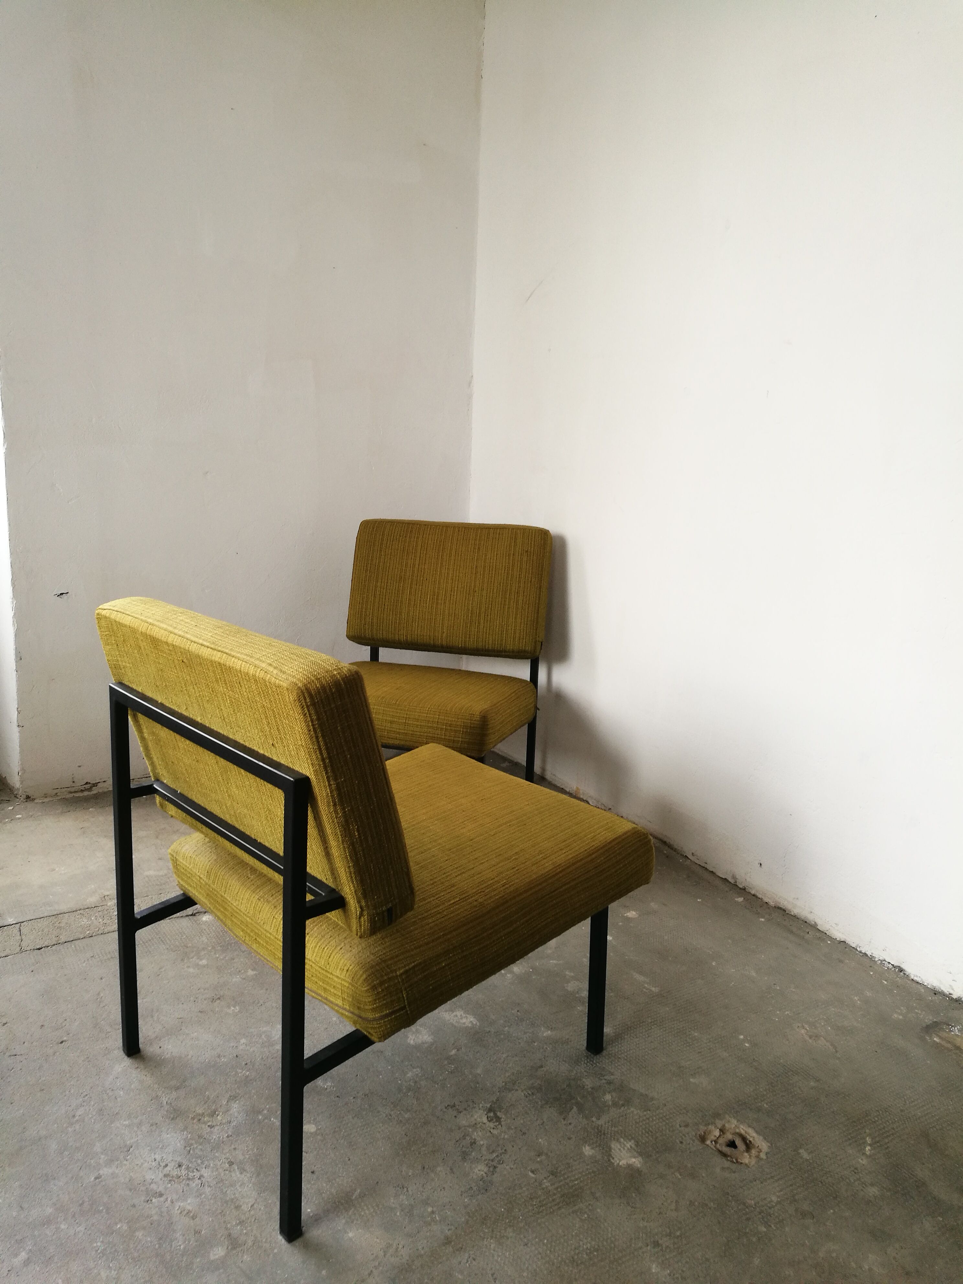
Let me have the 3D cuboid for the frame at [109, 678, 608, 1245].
[{"bbox_3d":[-0.182,0.390,1.643,0.633,0.640,0.518,-9,17,-42],"label":"frame"}]

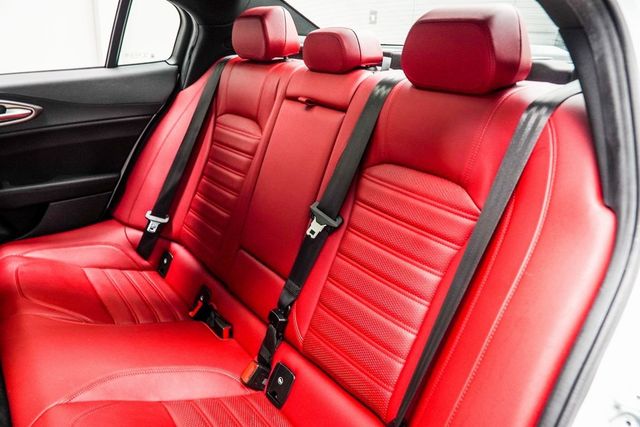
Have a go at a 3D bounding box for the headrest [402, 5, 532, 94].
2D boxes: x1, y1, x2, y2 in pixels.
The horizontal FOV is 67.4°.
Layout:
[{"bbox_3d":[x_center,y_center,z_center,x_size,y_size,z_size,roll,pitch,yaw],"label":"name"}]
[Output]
[{"bbox_3d":[0.263,-0.302,0.882,0.145,0.152,0.222,-14,27,-33],"label":"headrest"}]

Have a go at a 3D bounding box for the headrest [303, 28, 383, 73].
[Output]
[{"bbox_3d":[0.054,-0.396,1.165,0.134,0.102,0.205,-14,27,-33],"label":"headrest"}]

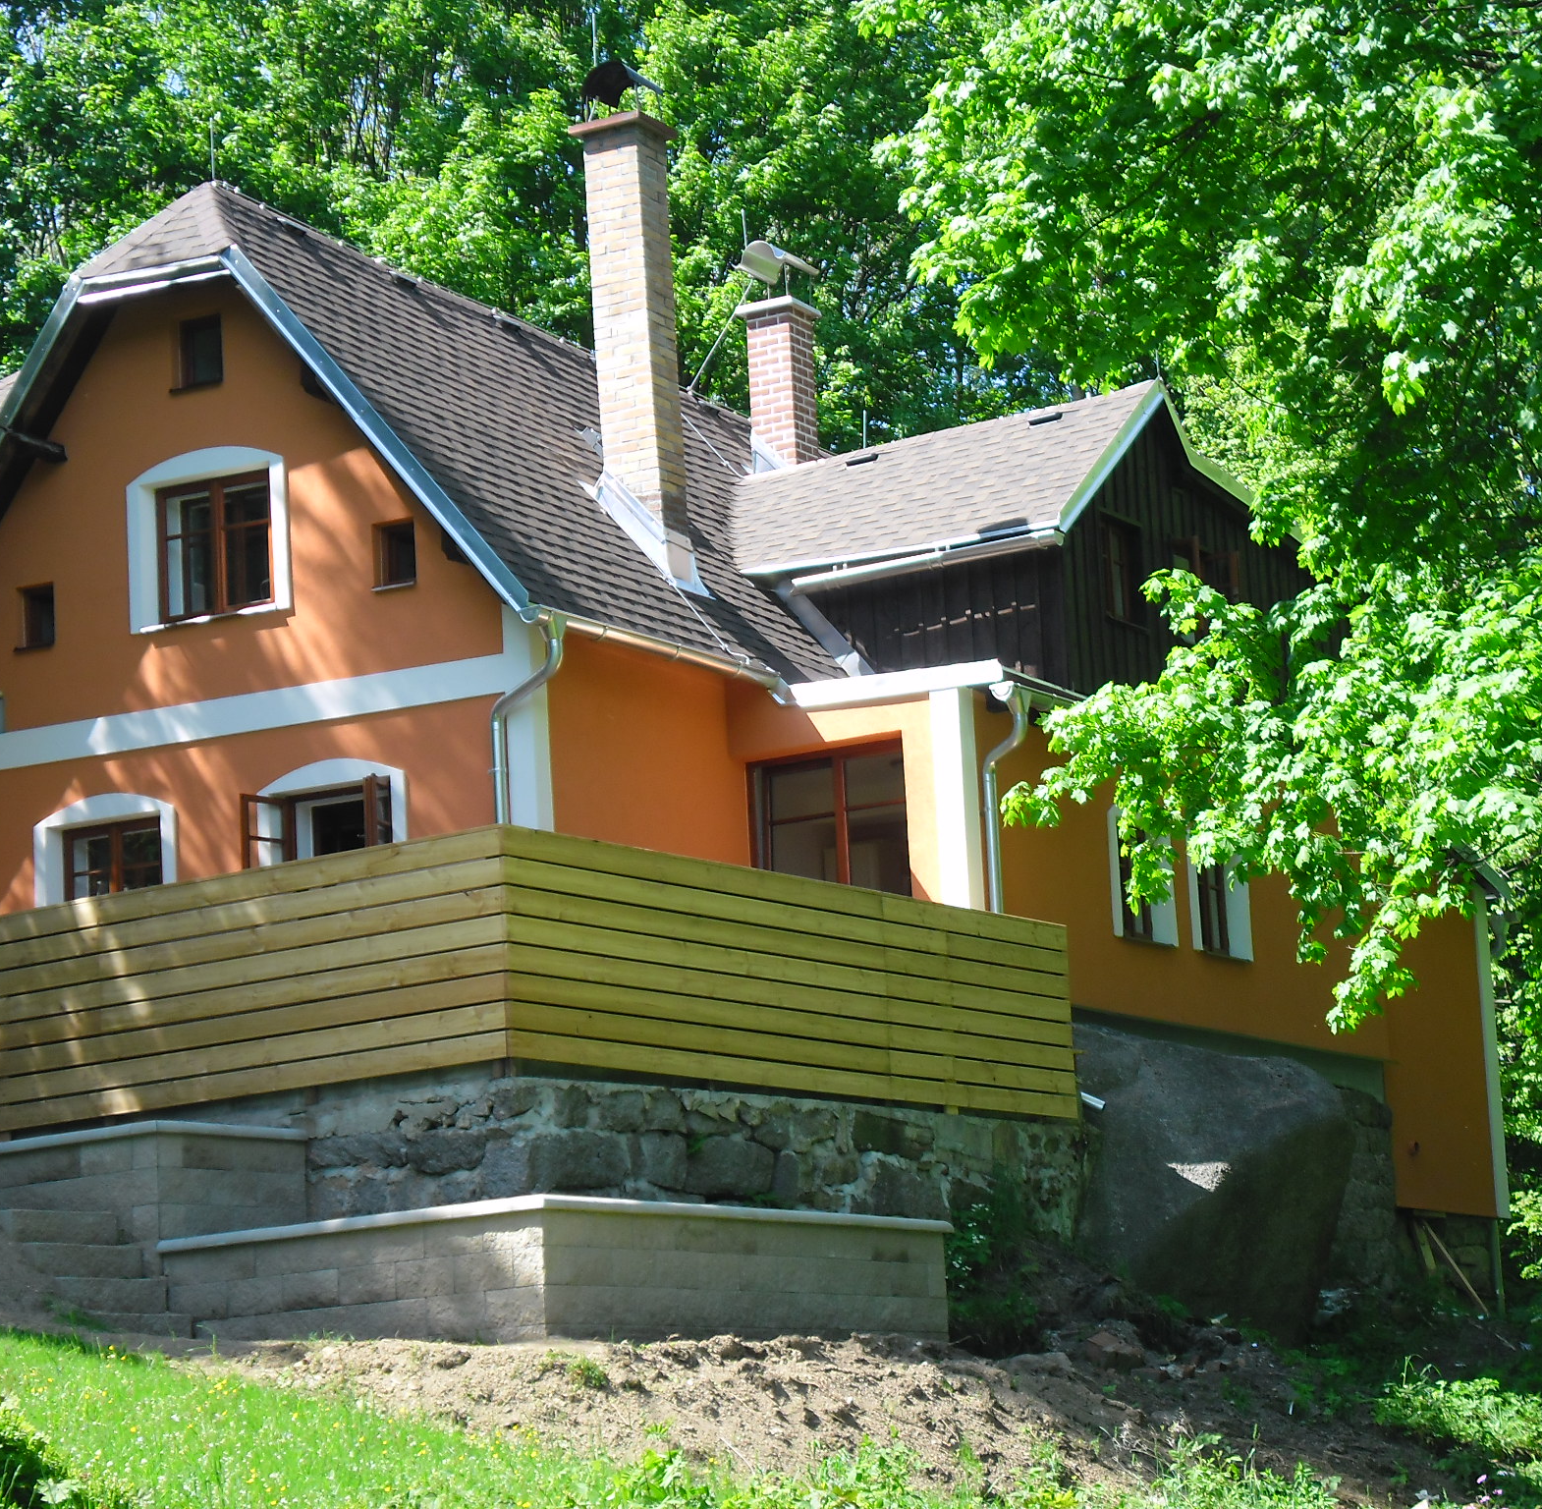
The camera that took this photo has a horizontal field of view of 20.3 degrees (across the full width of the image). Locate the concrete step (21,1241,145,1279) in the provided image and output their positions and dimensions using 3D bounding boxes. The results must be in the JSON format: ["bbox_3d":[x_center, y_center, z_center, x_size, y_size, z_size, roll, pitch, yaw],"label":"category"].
[{"bbox_3d":[-3.798,2.782,23.363,0.260,0.200,0.830,-10,-12,32],"label":"concrete step"}]

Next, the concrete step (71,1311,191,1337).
[{"bbox_3d":[-3.490,3.111,23.108,0.260,0.200,0.830,-10,-12,32],"label":"concrete step"}]

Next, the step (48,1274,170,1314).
[{"bbox_3d":[-3.642,2.943,23.235,0.260,0.200,0.830,-10,-12,32],"label":"step"}]

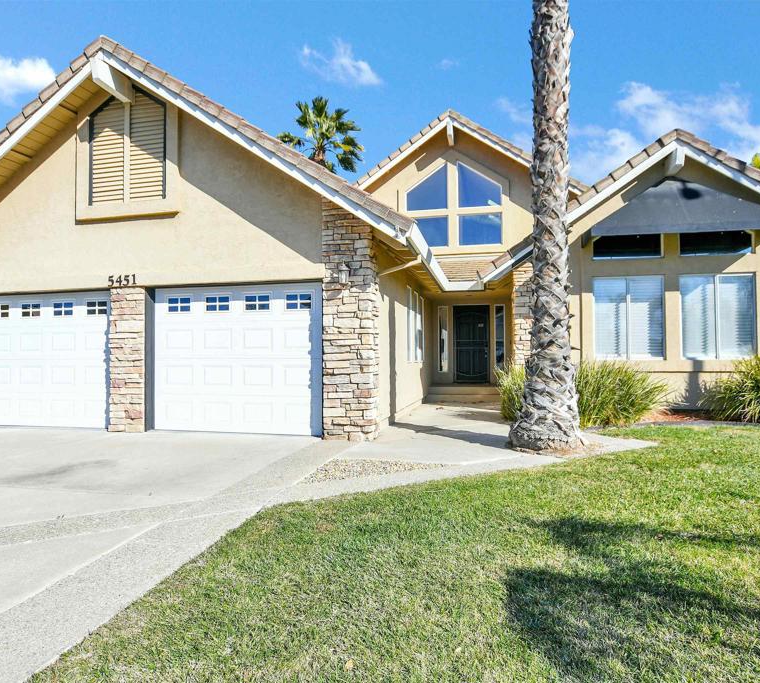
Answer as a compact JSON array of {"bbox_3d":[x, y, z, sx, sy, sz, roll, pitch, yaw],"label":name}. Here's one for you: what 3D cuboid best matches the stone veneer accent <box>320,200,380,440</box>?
[{"bbox_3d":[-0.396,-0.370,6.136,0.720,3.350,0.300,-1,-1,13],"label":"stone veneer accent"}]

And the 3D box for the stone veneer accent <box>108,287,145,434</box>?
[{"bbox_3d":[-3.716,0.273,6.835,0.620,2.135,0.240,-1,-1,13],"label":"stone veneer accent"}]

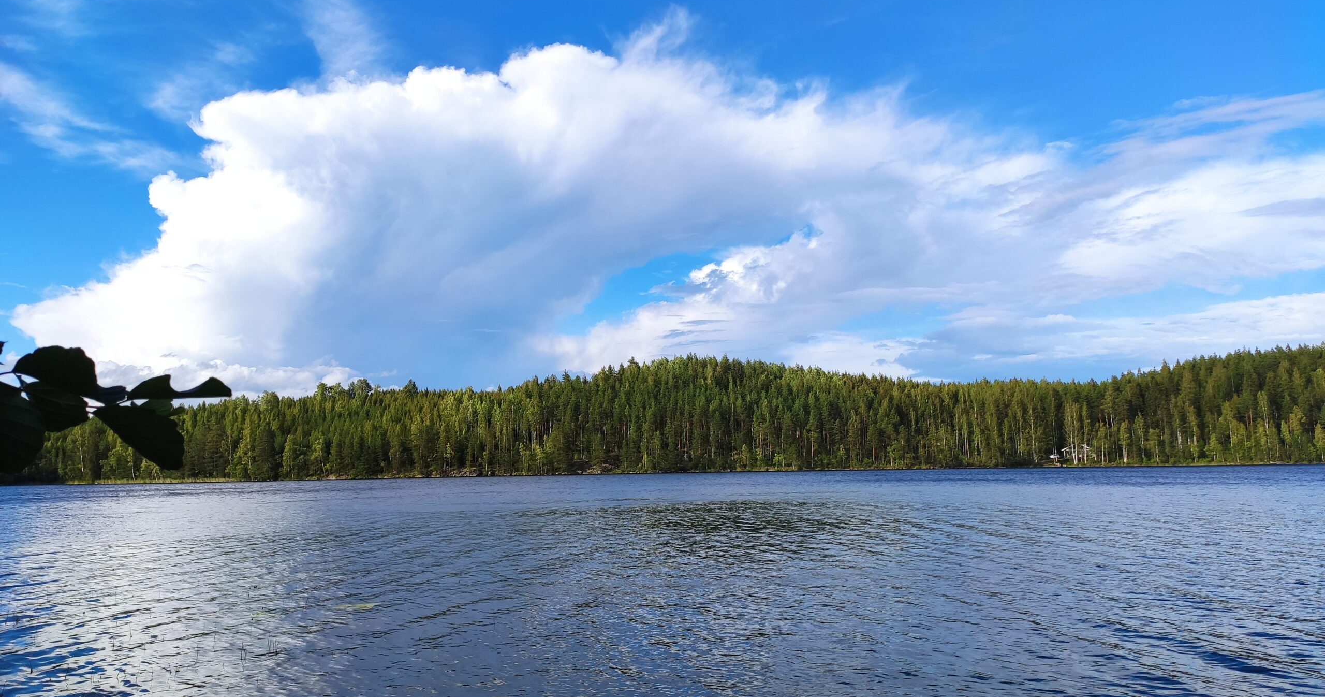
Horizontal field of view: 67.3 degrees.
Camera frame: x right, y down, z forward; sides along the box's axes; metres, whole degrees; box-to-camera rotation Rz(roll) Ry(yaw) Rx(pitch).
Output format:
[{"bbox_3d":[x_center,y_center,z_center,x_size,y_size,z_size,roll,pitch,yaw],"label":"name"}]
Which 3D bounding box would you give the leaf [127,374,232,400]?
[{"bbox_3d":[-0.460,0.037,0.950,0.087,0.022,0.050,1,-7,-14],"label":"leaf"}]

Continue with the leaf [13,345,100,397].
[{"bbox_3d":[-0.566,0.021,0.930,0.063,0.046,0.045,1,-7,-14],"label":"leaf"}]

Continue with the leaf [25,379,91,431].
[{"bbox_3d":[-0.579,0.054,0.950,0.050,0.050,0.035,1,-7,-14],"label":"leaf"}]

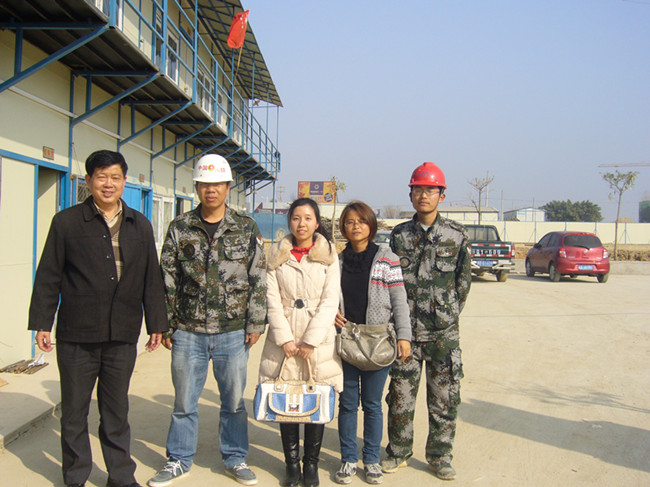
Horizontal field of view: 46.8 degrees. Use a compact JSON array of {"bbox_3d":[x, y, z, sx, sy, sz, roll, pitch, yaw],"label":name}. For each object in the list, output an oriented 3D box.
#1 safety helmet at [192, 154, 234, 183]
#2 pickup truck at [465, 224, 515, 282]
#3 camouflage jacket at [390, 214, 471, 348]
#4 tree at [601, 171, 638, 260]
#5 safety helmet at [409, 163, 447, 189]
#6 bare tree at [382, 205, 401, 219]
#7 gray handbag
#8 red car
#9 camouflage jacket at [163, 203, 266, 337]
[{"bbox_3d":[-0.606,-0.403,4.060,0.215,0.155,0.275,1,8,-5],"label":"safety helmet"},{"bbox_3d":[4.820,0.280,24.600,1.720,1.740,5.000,1,1,0],"label":"pickup truck"},{"bbox_3d":[0.600,0.207,4.310,0.490,0.740,0.320,1,1,15],"label":"camouflage jacket"},{"bbox_3d":[11.925,-1.130,30.300,1.450,3.600,1.400,1,1,0],"label":"tree"},{"bbox_3d":[0.587,-0.388,4.280,0.215,0.150,0.270,1,4,20],"label":"safety helmet"},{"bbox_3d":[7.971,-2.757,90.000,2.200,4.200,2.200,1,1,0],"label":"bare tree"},{"bbox_3d":[0.225,0.551,4.020,0.325,0.260,0.130,1,1,3],"label":"gray handbag"},{"bbox_3d":[7.750,0.440,24.250,1.680,1.540,3.780,1,1,-2],"label":"red car"},{"bbox_3d":[-0.609,0.142,4.100,0.575,0.700,0.300,1,1,-2],"label":"camouflage jacket"}]

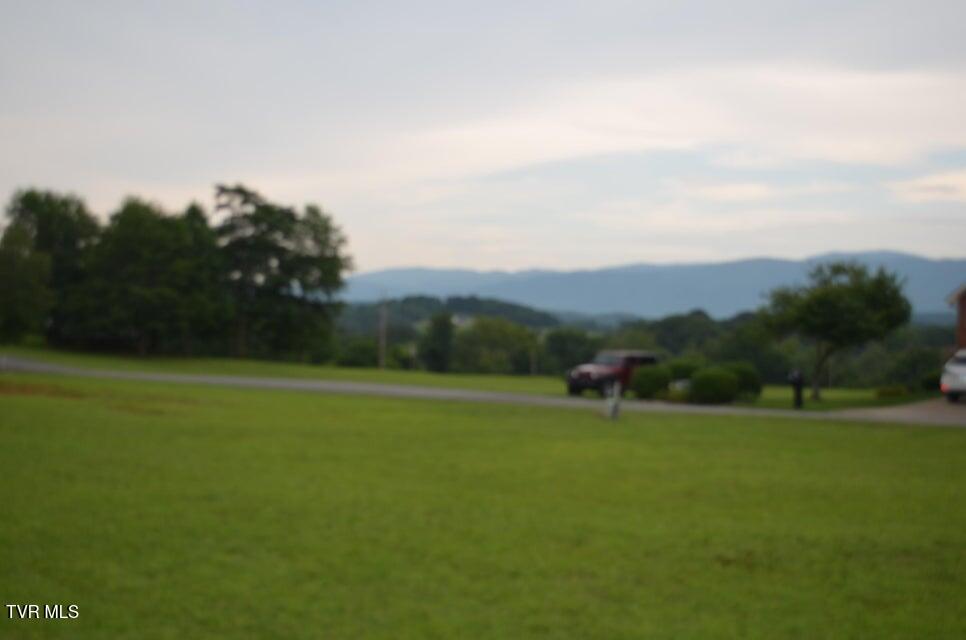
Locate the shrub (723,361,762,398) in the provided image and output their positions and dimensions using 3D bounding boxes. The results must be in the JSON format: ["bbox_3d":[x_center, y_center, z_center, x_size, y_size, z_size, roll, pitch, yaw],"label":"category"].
[{"bbox_3d":[10.337,2.384,51.500,1.723,1.522,1.700,1,0,0],"label":"shrub"}]

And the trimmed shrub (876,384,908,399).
[{"bbox_3d":[16.407,2.865,51.500,1.282,0.561,1.100,1,0,0],"label":"trimmed shrub"}]

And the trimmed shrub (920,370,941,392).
[{"bbox_3d":[18.493,2.536,53.000,0.990,0.907,1.100,1,0,0],"label":"trimmed shrub"}]

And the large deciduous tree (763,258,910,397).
[{"bbox_3d":[15.444,0.479,56.000,6.361,5.969,6.300,1,0,0],"label":"large deciduous tree"}]

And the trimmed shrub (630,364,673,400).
[{"bbox_3d":[6.620,2.436,50.500,1.650,1.375,1.650,1,0,0],"label":"trimmed shrub"}]

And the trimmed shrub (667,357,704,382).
[{"bbox_3d":[8.387,2.372,53.500,1.582,1.540,1.600,1,0,0],"label":"trimmed shrub"}]

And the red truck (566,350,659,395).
[{"bbox_3d":[5.400,2.110,51.500,1.880,1.830,4.500,1,0,36],"label":"red truck"}]

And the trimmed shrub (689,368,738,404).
[{"bbox_3d":[8.876,2.522,49.500,1.925,1.463,1.900,1,0,0],"label":"trimmed shrub"}]

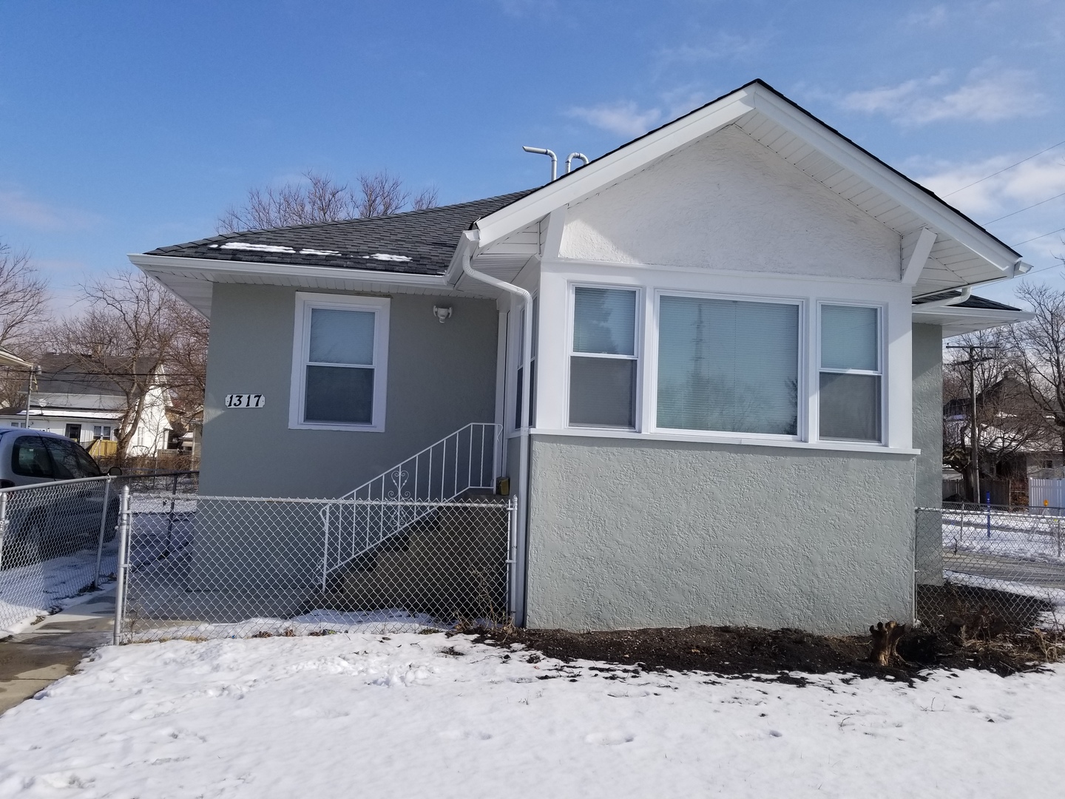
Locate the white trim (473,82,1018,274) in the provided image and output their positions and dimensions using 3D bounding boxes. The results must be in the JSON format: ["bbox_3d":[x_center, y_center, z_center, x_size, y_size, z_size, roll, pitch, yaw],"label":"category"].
[{"bbox_3d":[2.001,-1.924,6.921,4.950,1.630,0.150,3,-4,-10],"label":"white trim"}]

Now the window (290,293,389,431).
[{"bbox_3d":[-2.233,-0.427,9.303,1.080,1.580,0.100,3,-4,-10],"label":"window"}]

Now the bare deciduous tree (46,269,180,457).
[{"bbox_3d":[-15.470,-0.771,29.240,5.200,7.850,5.000,3,-4,-10],"label":"bare deciduous tree"}]

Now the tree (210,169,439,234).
[{"bbox_3d":[-9.088,-3.109,34.074,10.000,13.640,9.000,3,-4,-10],"label":"tree"}]

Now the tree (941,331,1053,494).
[{"bbox_3d":[21.828,0.475,38.324,7.500,9.140,7.000,3,-4,-10],"label":"tree"}]

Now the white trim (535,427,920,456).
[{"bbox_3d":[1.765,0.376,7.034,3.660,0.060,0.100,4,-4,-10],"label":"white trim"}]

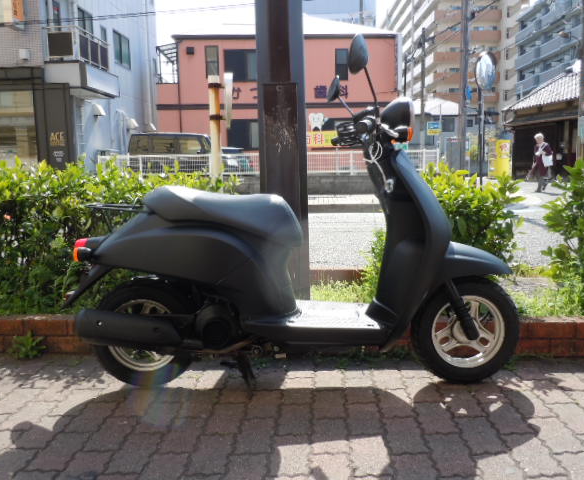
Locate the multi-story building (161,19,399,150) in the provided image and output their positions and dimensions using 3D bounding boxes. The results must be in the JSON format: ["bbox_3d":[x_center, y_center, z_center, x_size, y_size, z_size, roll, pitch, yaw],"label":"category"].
[{"bbox_3d":[-0.802,-6.558,24.305,9.300,7.900,9.000,-2,8,-5],"label":"multi-story building"}]

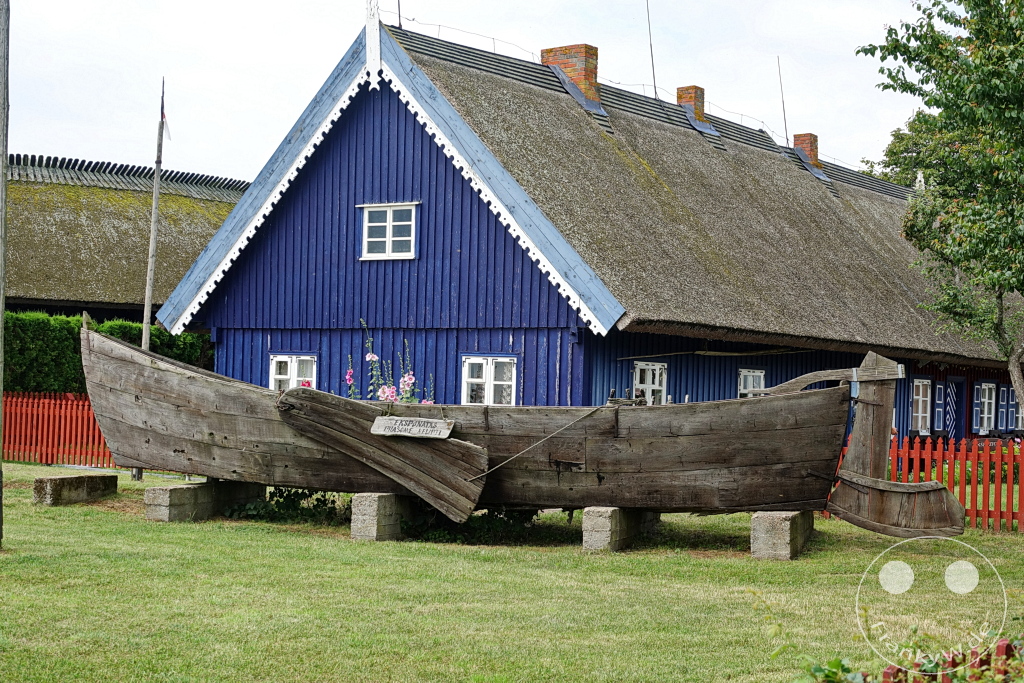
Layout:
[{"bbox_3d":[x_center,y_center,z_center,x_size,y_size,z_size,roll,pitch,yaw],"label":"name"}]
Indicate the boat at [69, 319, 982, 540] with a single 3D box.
[{"bbox_3d":[-0.387,0.864,18.046,10.400,1.950,2.400,1,-2,21],"label":"boat"}]

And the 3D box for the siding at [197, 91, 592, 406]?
[{"bbox_3d":[-1.863,-0.926,24.268,7.400,5.950,0.200,0,-2,38],"label":"siding"}]

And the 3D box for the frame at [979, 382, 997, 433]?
[{"bbox_3d":[9.569,1.351,33.160,0.120,0.995,0.753,0,-2,38],"label":"frame"}]

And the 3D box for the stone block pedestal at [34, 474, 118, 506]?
[{"bbox_3d":[-5.465,1.854,20.724,0.280,0.340,1.380,1,-2,22],"label":"stone block pedestal"}]

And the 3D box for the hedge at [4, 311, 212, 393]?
[{"bbox_3d":[-9.085,0.996,36.774,1.200,2.900,6.200,0,-3,41],"label":"hedge"}]

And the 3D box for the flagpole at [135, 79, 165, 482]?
[{"bbox_3d":[-5.648,-0.984,25.781,0.170,6.337,0.160,4,-2,-13],"label":"flagpole"}]

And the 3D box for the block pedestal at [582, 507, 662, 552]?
[{"bbox_3d":[1.184,1.896,17.376,0.290,0.440,2.050,1,-2,19],"label":"block pedestal"}]

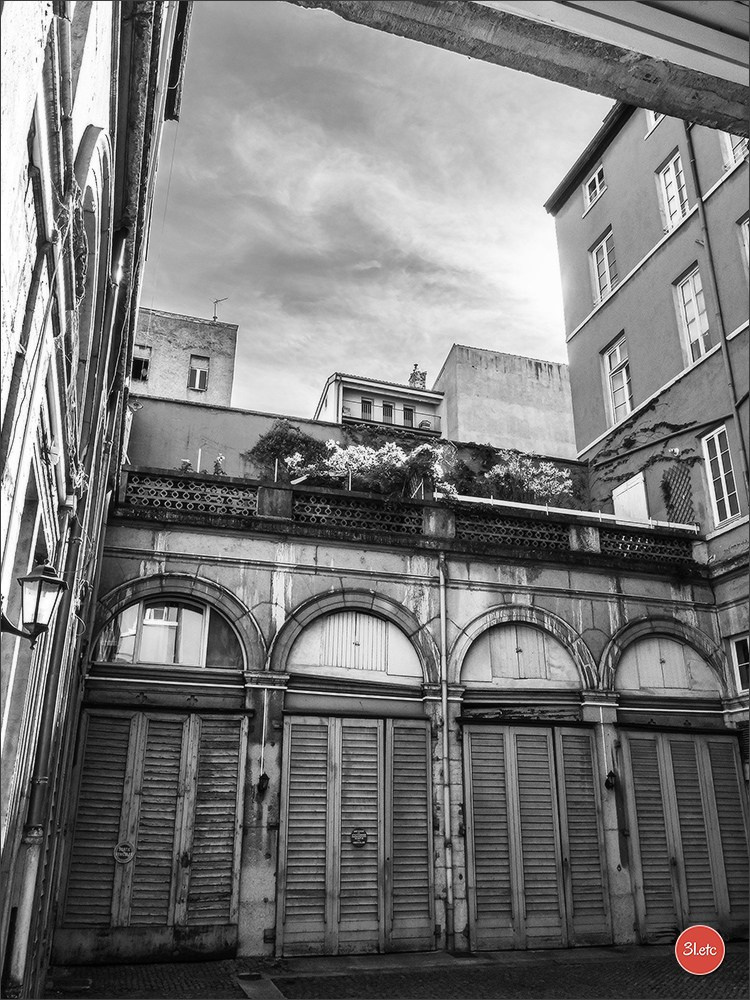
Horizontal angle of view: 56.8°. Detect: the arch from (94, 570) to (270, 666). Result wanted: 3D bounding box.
[{"bbox_3d":[-2.461,1.565,9.108,2.187,1.186,0.280,7,-22,-14],"label":"arch"}]

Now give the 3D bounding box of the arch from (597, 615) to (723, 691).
[{"bbox_3d":[4.461,2.383,10.800,2.259,1.165,0.280,7,-22,-14],"label":"arch"}]

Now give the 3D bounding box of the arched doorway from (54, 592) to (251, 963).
[{"bbox_3d":[-2.540,3.178,8.530,1.988,4.257,0.350,7,-22,-14],"label":"arched doorway"}]

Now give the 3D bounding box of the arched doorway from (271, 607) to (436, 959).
[{"bbox_3d":[-0.185,3.446,9.109,2.046,4.285,0.350,7,-22,-14],"label":"arched doorway"}]

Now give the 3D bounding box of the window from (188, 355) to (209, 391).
[{"bbox_3d":[-7.897,-5.699,30.974,0.802,1.845,0.250,7,-22,-14],"label":"window"}]

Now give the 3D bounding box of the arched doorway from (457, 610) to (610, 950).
[{"bbox_3d":[2.222,3.736,9.696,2.052,4.280,0.350,7,-22,-14],"label":"arched doorway"}]

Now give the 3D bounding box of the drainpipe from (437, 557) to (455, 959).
[{"bbox_3d":[0.967,3.166,9.405,0.110,5.075,0.130,7,-22,-14],"label":"drainpipe"}]

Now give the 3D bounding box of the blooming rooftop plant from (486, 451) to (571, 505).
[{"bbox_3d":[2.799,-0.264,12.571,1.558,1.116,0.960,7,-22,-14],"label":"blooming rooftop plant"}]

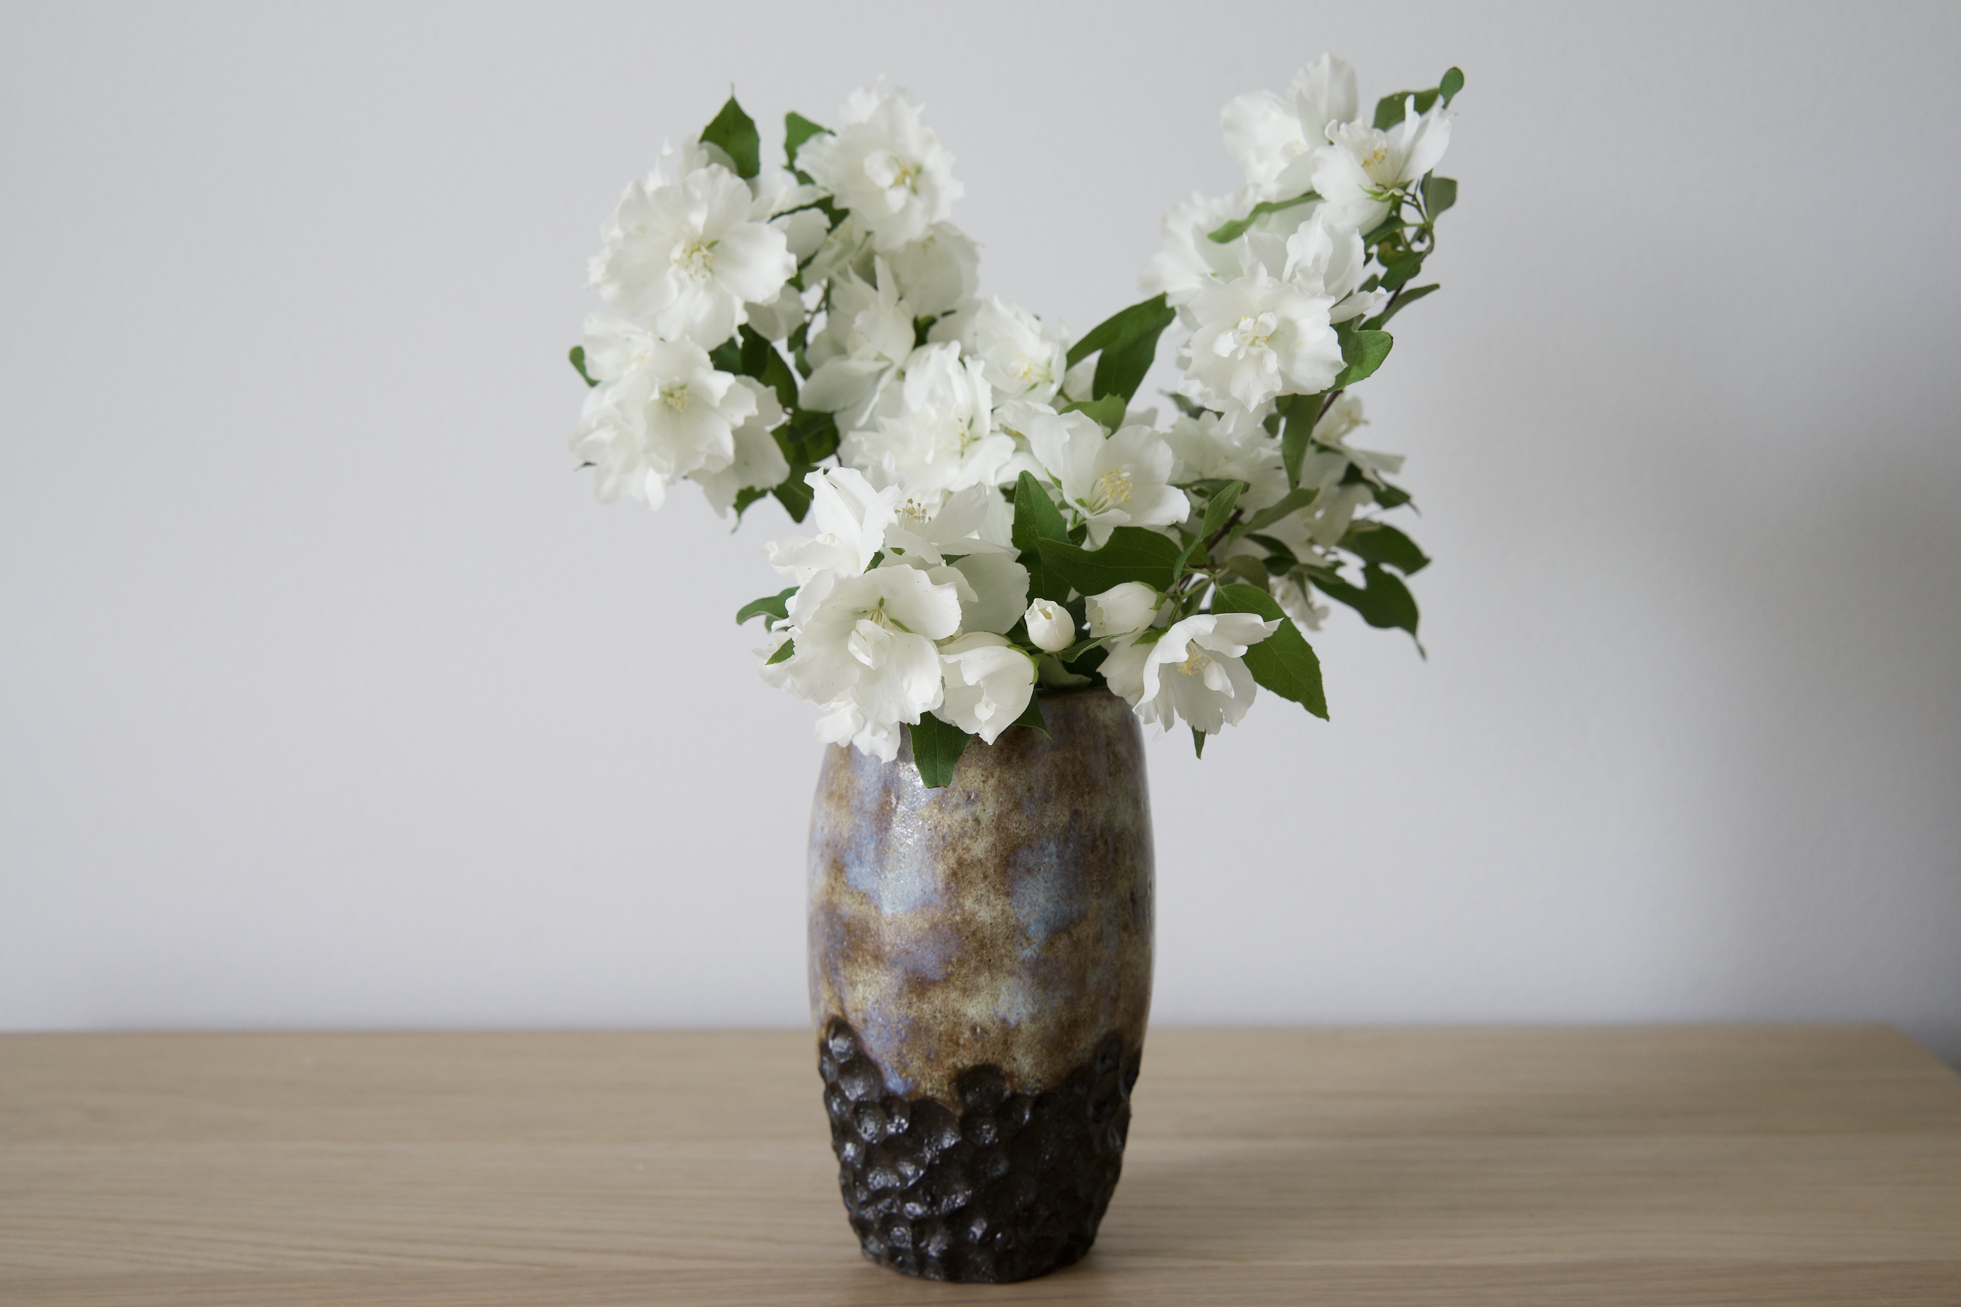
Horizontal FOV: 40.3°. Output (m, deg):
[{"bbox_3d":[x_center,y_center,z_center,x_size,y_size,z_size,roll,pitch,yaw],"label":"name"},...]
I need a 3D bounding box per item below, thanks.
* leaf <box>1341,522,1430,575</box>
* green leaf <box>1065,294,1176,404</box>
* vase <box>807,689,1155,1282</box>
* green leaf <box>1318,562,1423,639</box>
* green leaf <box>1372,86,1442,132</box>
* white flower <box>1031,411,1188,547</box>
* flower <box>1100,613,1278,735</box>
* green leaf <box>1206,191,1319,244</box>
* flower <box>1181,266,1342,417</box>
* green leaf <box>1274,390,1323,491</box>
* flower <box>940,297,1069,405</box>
[{"bbox_3d":[0.120,-0.031,0.790,0.025,0.012,0.015,10,25,-7],"label":"leaf"},{"bbox_3d":[0.043,-0.093,0.810,0.033,0.033,0.017,1,-11,6],"label":"green leaf"},{"bbox_3d":[0.000,0.101,0.865,0.112,0.190,0.112,0,6,0],"label":"vase"},{"bbox_3d":[0.113,-0.015,0.775,0.032,0.020,0.012,29,-12,21],"label":"green leaf"},{"bbox_3d":[0.120,-0.153,0.752,0.021,0.012,0.010,-18,6,0],"label":"green leaf"},{"bbox_3d":[0.037,-0.050,0.775,0.046,0.038,0.032,-3,-11,-26],"label":"white flower"},{"bbox_3d":[0.057,0.005,0.722,0.045,0.034,0.030,-3,28,-25],"label":"flower"},{"bbox_3d":[0.090,-0.139,0.850,0.042,0.006,0.016,-24,25,-21],"label":"green leaf"},{"bbox_3d":[0.082,-0.091,0.775,0.047,0.044,0.026,1,3,6],"label":"flower"},{"bbox_3d":[0.089,-0.061,0.745,0.013,0.029,0.010,5,4,-21],"label":"green leaf"},{"bbox_3d":[0.006,-0.084,0.750,0.038,0.036,0.028,-2,9,-18],"label":"flower"}]

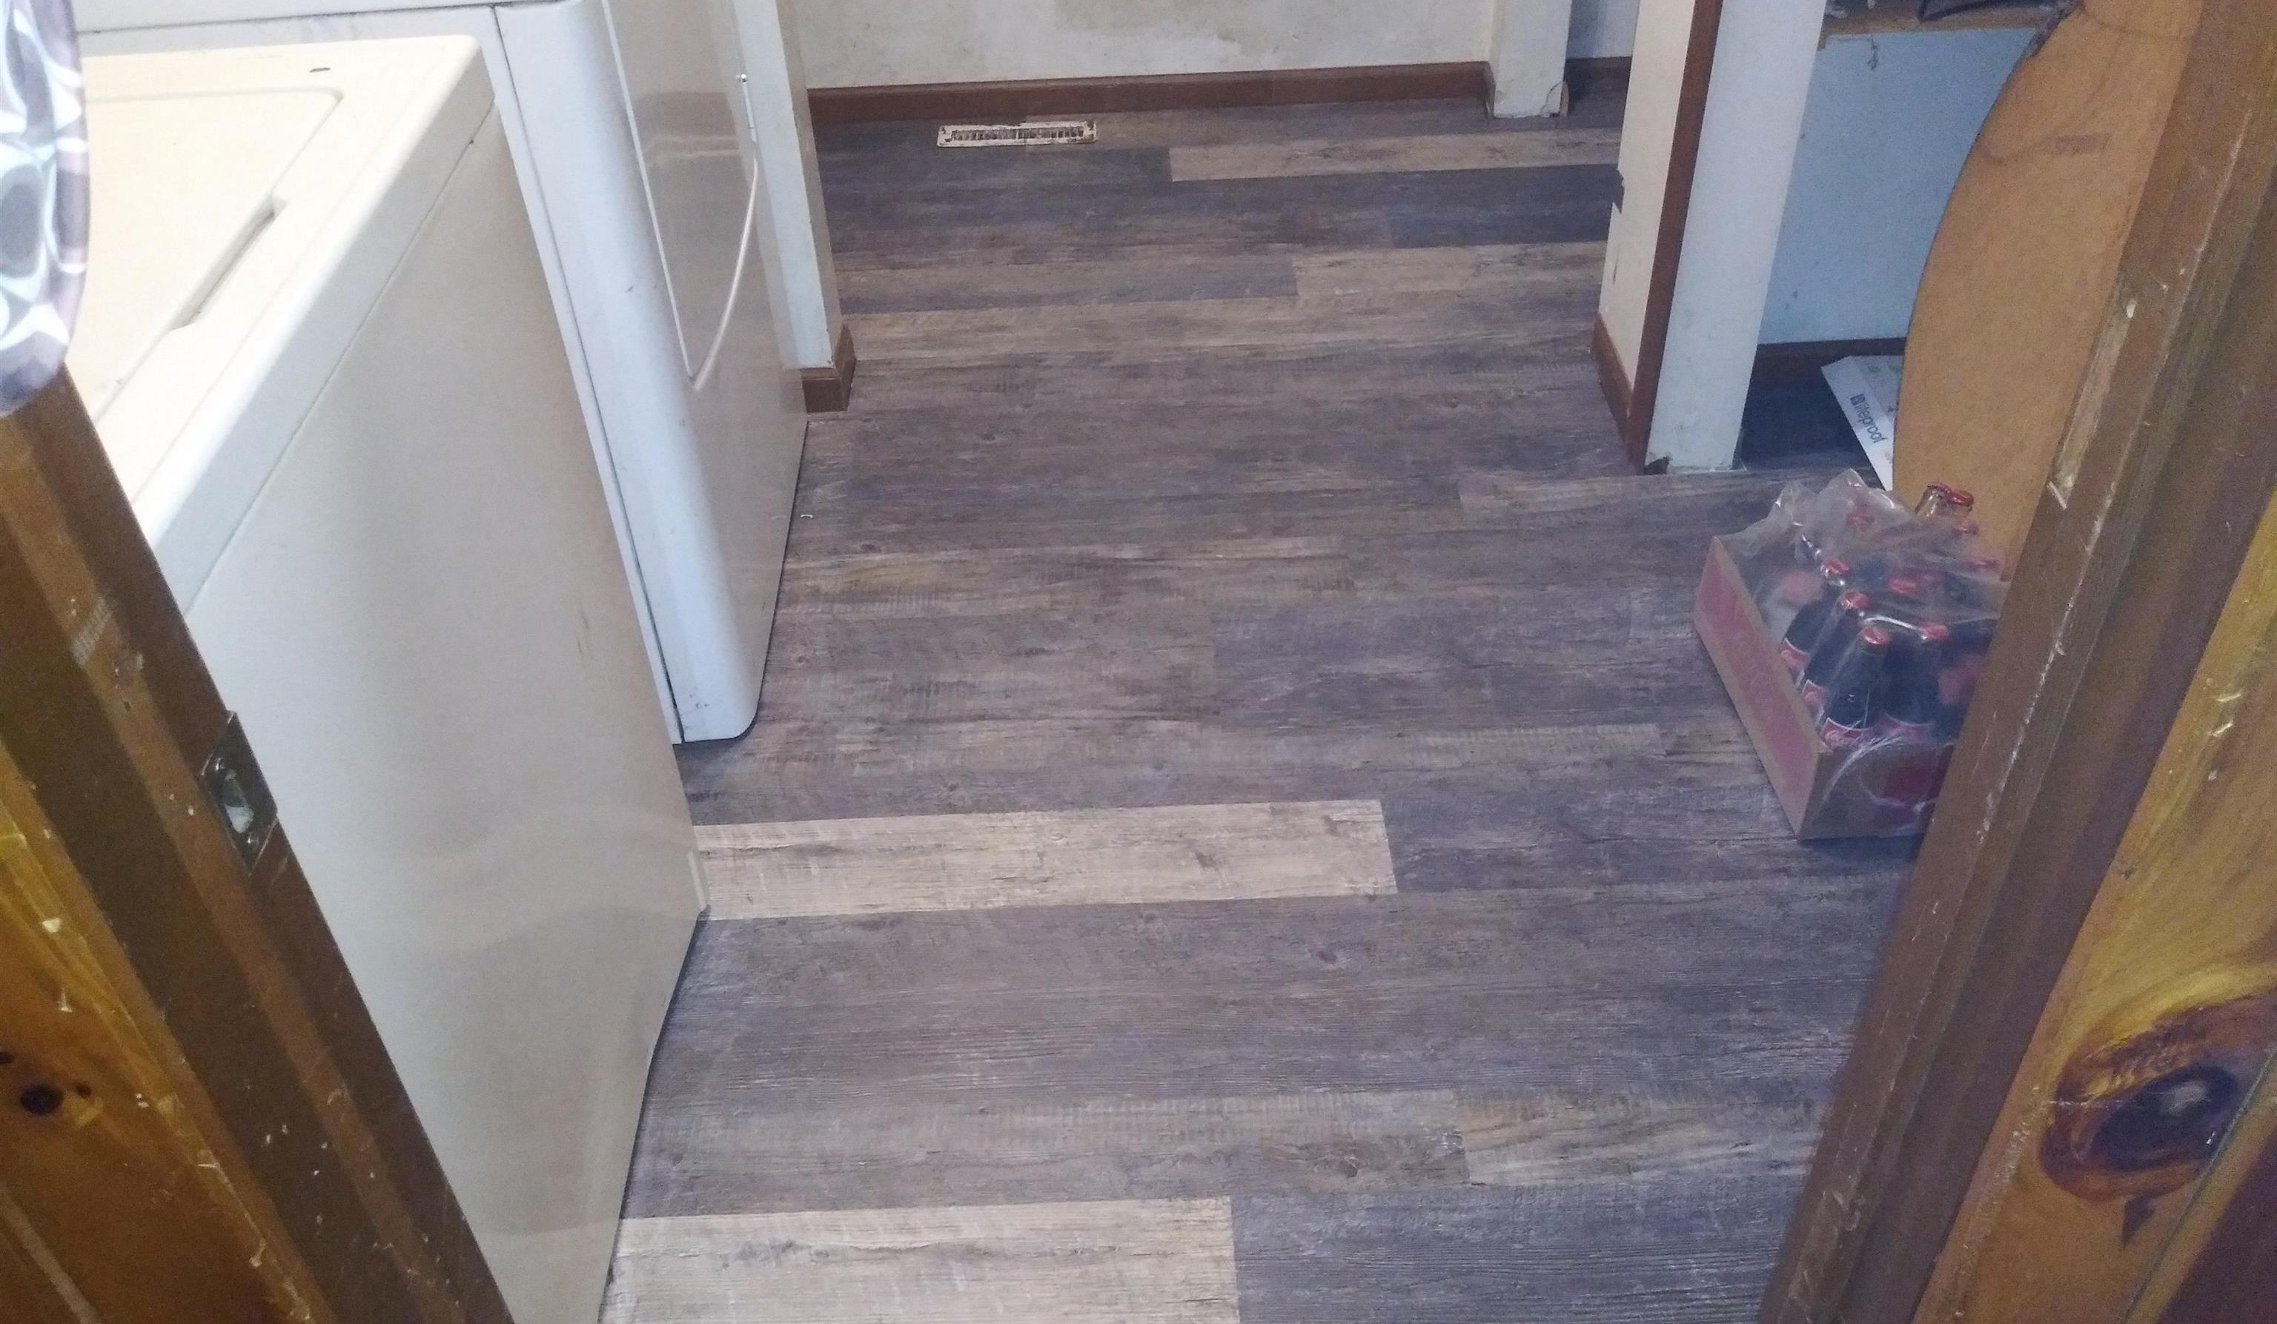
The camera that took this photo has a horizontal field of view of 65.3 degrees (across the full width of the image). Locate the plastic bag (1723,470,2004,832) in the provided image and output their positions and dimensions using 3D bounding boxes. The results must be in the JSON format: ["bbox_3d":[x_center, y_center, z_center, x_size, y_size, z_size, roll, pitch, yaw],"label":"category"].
[{"bbox_3d":[0.823,-0.031,1.966,0.252,0.242,0.368,-2,40,0],"label":"plastic bag"}]

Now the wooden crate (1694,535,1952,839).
[{"bbox_3d":[0.822,0.018,2.014,0.257,0.126,0.377,-2,40,0],"label":"wooden crate"}]

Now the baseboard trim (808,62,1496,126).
[{"bbox_3d":[0.017,-1.094,3.421,1.330,0.070,0.017,-2,40,0],"label":"baseboard trim"}]

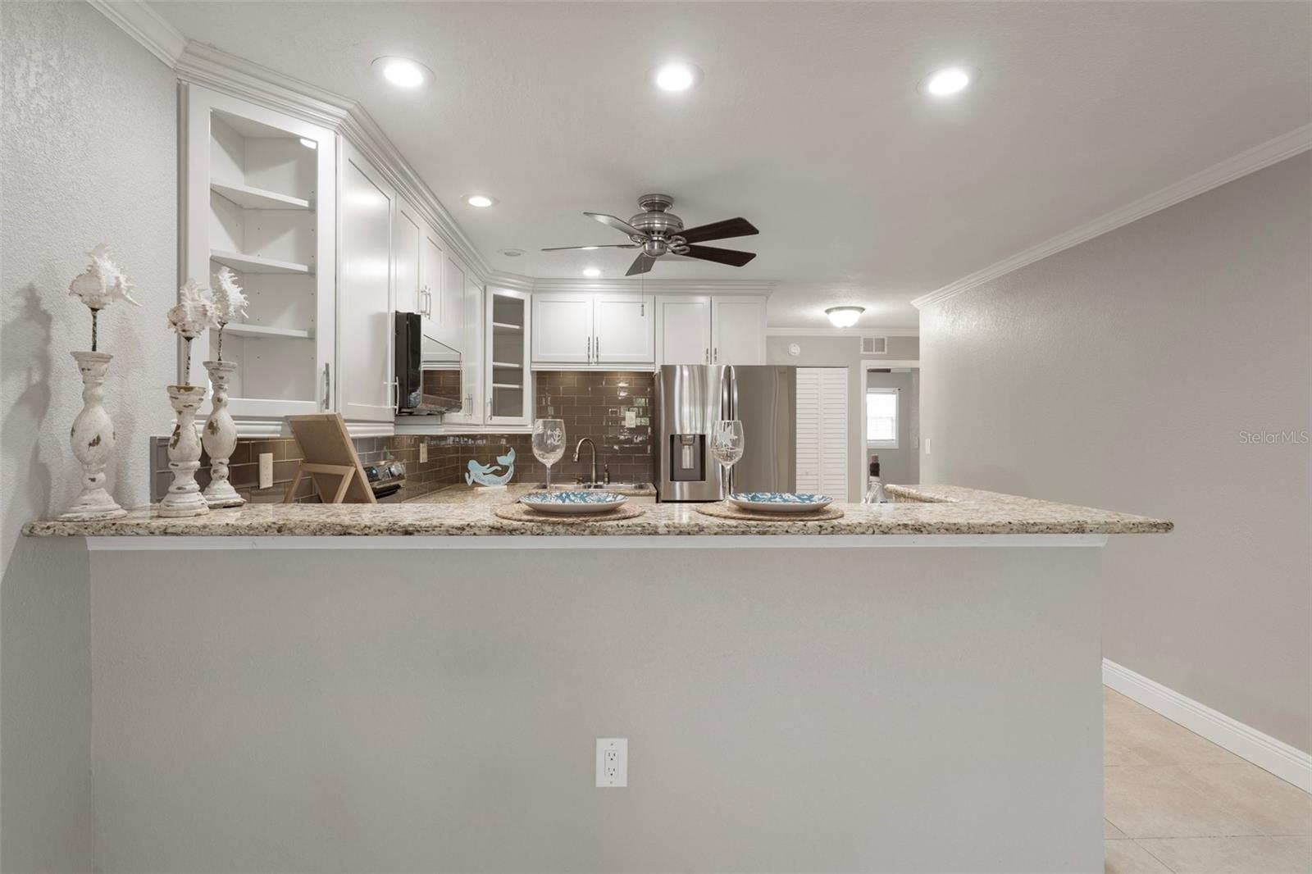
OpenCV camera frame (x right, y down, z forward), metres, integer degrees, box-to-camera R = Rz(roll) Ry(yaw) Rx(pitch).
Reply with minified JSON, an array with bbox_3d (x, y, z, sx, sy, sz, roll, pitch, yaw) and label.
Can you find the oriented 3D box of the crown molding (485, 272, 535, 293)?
[{"bbox_3d":[-1.022,-1.105,4.376,0.390,0.098,0.080,0,0,-45],"label":"crown molding"}]

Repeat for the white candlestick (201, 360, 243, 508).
[{"bbox_3d":[-1.174,-0.007,1.675,0.104,0.387,0.104,0,1,-3],"label":"white candlestick"}]

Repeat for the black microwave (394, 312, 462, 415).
[{"bbox_3d":[-1.273,-0.317,3.065,0.435,0.435,0.750,0,1,-3],"label":"black microwave"}]

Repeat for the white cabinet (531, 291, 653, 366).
[{"bbox_3d":[-0.466,-0.785,4.724,0.895,0.529,0.372,0,0,-2],"label":"white cabinet"}]

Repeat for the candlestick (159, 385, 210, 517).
[{"bbox_3d":[-1.155,0.032,1.519,0.100,0.312,0.100,0,1,-3],"label":"candlestick"}]

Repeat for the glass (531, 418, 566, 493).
[{"bbox_3d":[-0.282,0.068,1.638,0.090,0.226,0.090,0,1,-3],"label":"glass"}]

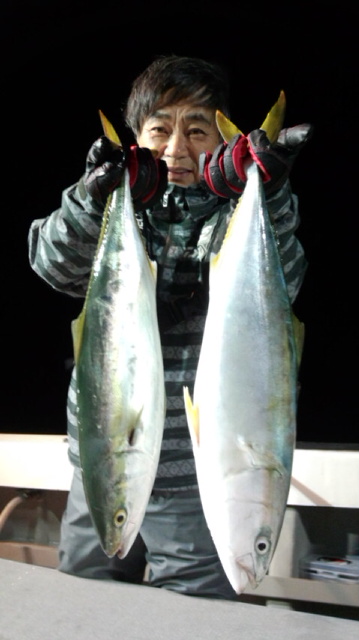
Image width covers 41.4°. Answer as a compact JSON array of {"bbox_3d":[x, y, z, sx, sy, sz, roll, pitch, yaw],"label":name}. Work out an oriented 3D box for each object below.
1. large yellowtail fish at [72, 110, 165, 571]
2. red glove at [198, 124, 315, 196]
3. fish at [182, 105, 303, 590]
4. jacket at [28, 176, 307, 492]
[{"bbox_3d":[-0.084,0.017,0.650,0.135,0.610,0.085,-1,4,-22],"label":"large yellowtail fish"},{"bbox_3d":[0.104,-0.215,0.640,0.145,0.100,0.115,1,3,0],"label":"red glove"},{"bbox_3d":[0.086,0.029,0.630,0.150,0.655,0.100,-1,4,-30],"label":"fish"},{"bbox_3d":[-0.020,0.040,0.880,0.510,0.580,0.380,1,3,0],"label":"jacket"}]

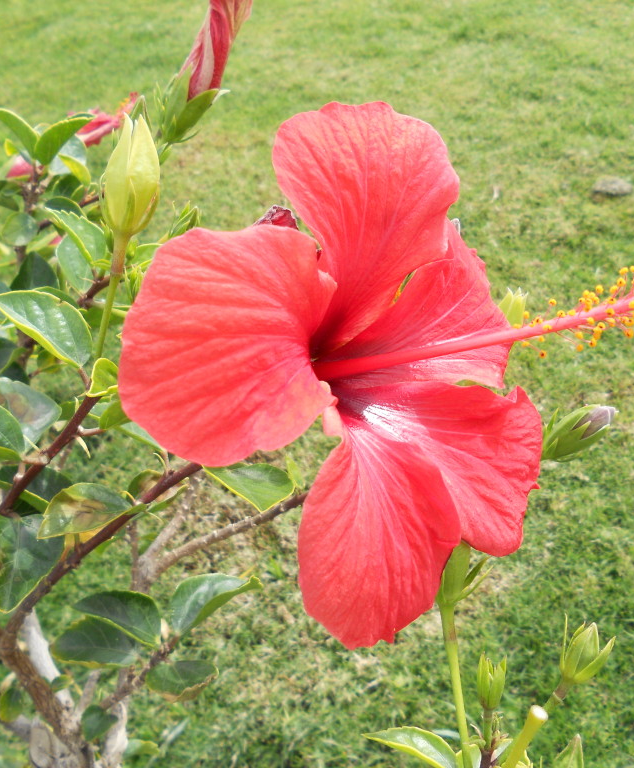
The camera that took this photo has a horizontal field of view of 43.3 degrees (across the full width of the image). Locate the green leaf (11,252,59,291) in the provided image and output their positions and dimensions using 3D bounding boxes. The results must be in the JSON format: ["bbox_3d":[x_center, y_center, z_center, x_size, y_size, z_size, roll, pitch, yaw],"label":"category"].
[{"bbox_3d":[-0.158,-0.059,0.450,0.028,0.031,0.012,-5,0,-8],"label":"green leaf"}]

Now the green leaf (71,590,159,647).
[{"bbox_3d":[-0.107,0.129,0.425,0.052,0.012,0.033,30,59,-11],"label":"green leaf"}]

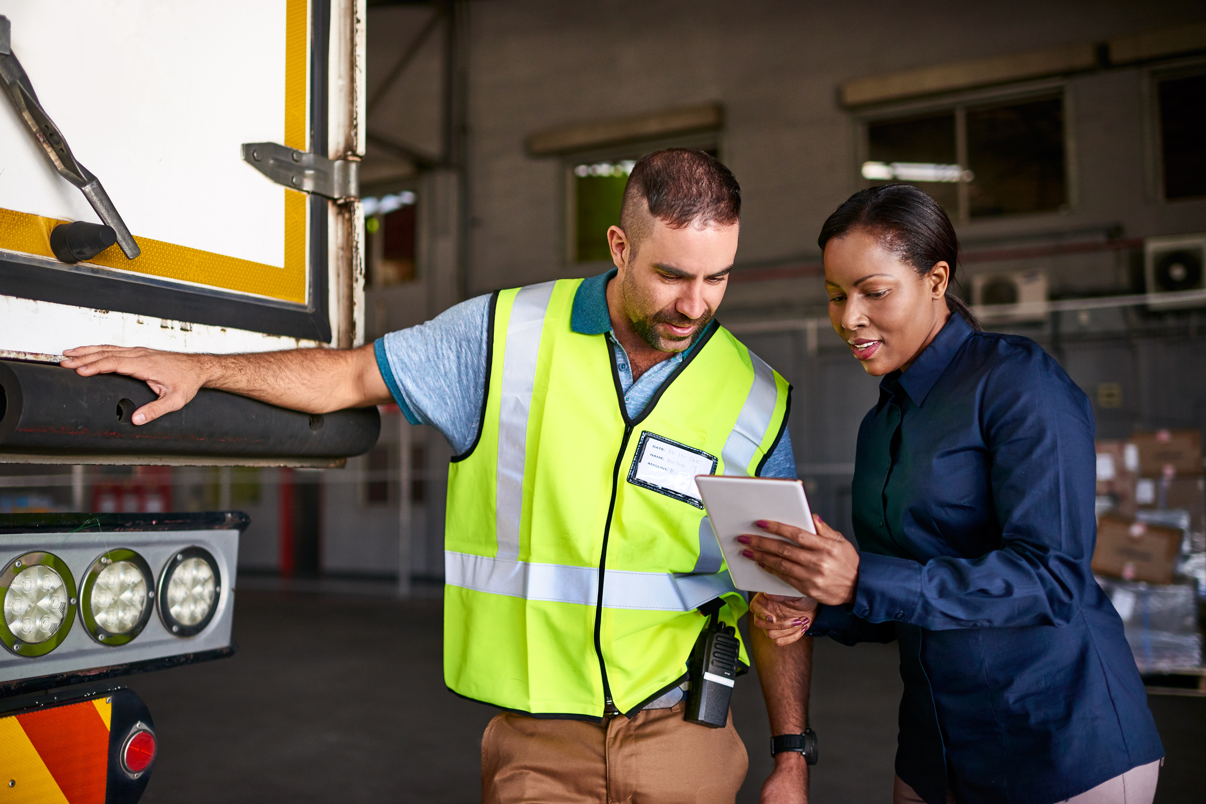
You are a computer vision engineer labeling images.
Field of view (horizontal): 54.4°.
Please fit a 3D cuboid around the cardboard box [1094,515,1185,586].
[{"bbox_3d":[3.244,0.906,7.120,0.450,0.305,0.320,9,0,26],"label":"cardboard box"}]

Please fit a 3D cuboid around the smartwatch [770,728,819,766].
[{"bbox_3d":[0.263,0.472,1.610,0.066,0.048,0.066,-3,-17,11],"label":"smartwatch"}]

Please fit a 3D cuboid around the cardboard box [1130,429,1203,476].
[{"bbox_3d":[3.968,0.361,8.250,0.450,0.305,0.320,-6,-6,26],"label":"cardboard box"}]

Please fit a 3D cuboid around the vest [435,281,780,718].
[{"bbox_3d":[0.020,0.123,1.710,0.480,0.615,0.310,4,-1,-5],"label":"vest"}]

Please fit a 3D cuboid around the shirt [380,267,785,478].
[{"bbox_3d":[-0.018,0.130,1.715,0.610,0.640,0.290,4,-1,-5],"label":"shirt"}]

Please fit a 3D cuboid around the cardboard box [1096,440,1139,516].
[{"bbox_3d":[3.200,0.506,7.627,0.440,0.480,0.420,-3,-5,33],"label":"cardboard box"}]

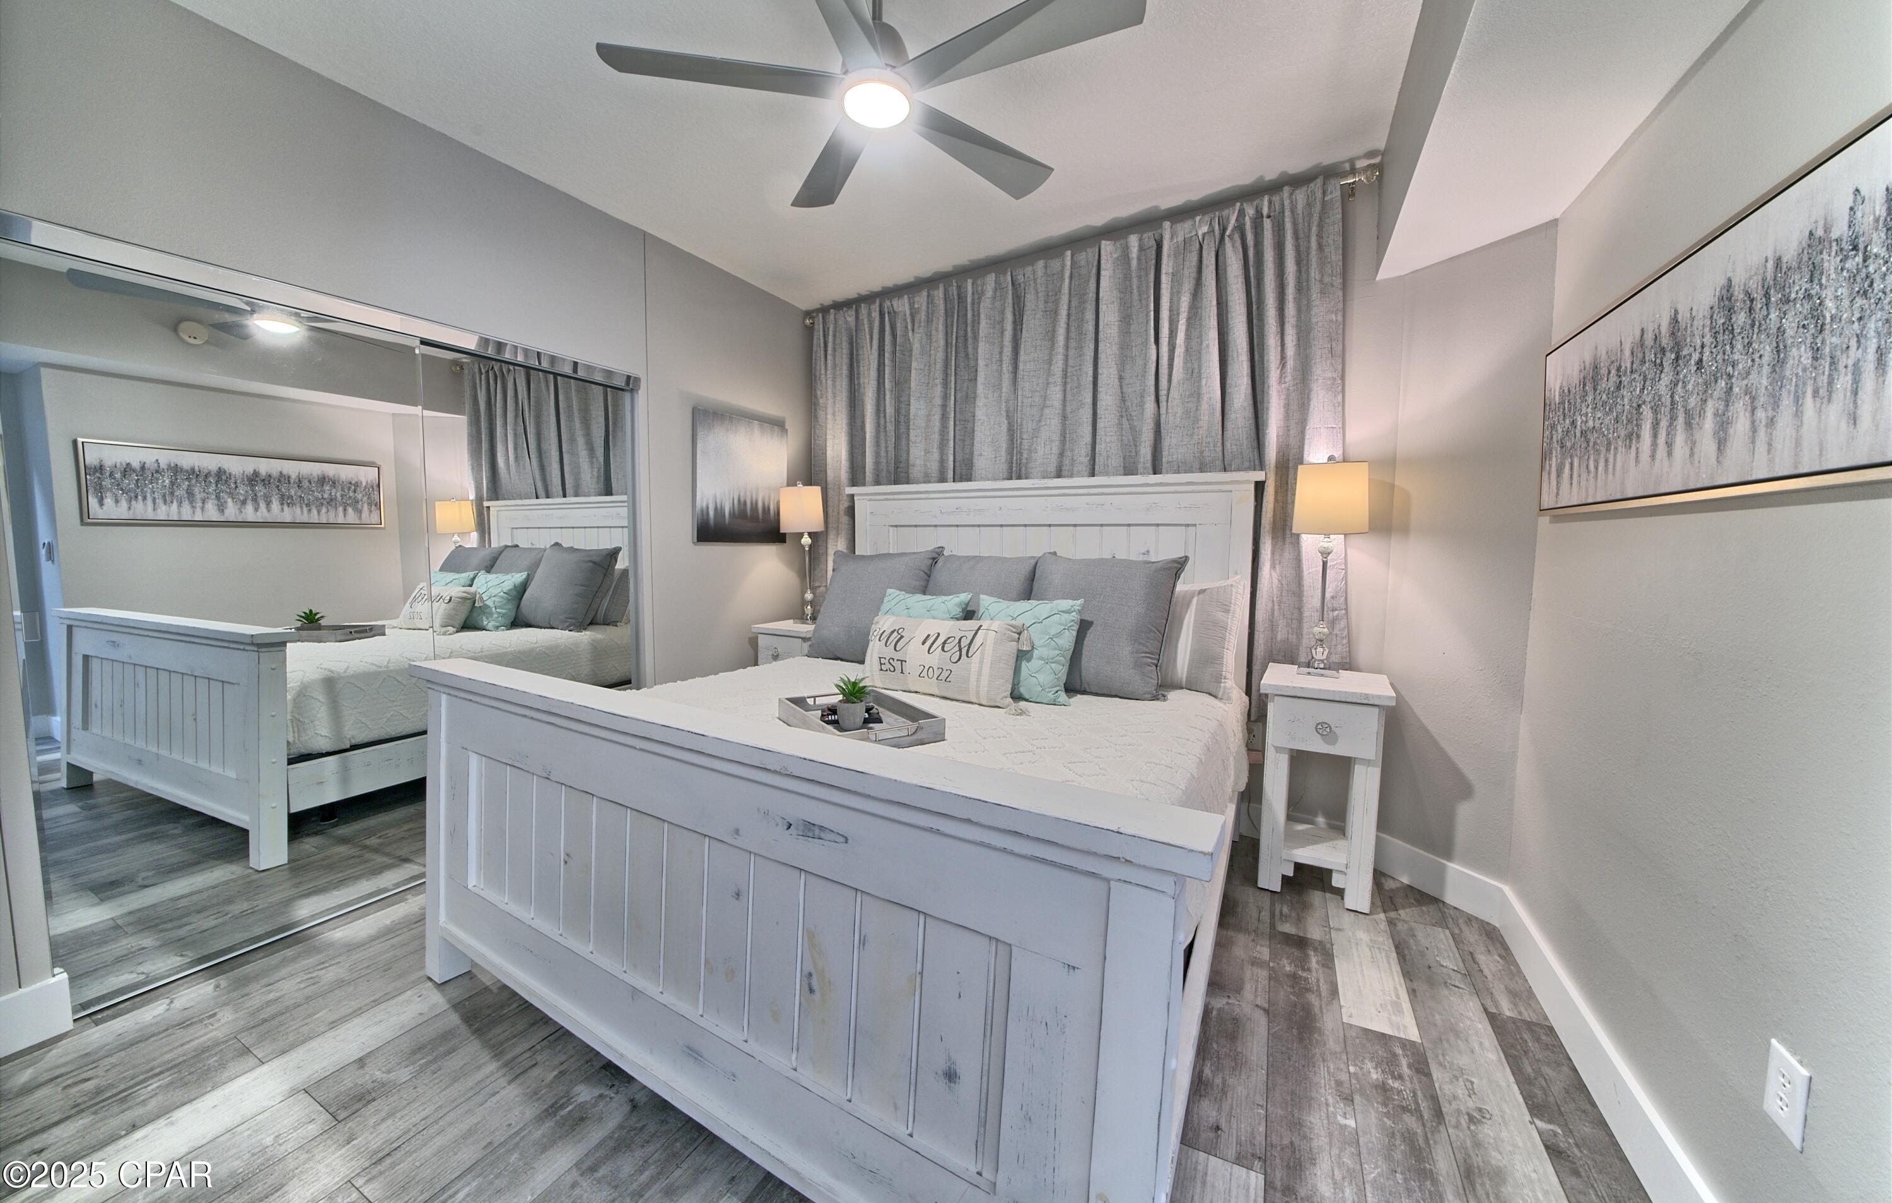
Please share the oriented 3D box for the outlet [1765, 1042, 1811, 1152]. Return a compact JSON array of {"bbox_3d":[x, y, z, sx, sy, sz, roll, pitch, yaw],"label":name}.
[{"bbox_3d":[1.351,0.793,1.020,0.012,0.123,0.082,4,5,28],"label":"outlet"}]

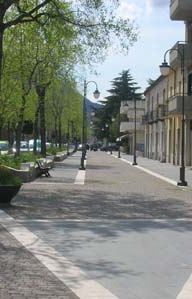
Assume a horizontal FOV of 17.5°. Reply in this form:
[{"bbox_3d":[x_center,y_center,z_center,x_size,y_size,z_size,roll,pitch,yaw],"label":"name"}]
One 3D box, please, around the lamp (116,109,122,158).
[{"bbox_3d":[2.469,-1.709,74.472,1.100,5.450,0.420,0,0,-1],"label":"lamp"}]

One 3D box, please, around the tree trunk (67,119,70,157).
[{"bbox_3d":[-3.618,-1.553,82.000,0.380,4.800,0.380,0,0,0],"label":"tree trunk"}]

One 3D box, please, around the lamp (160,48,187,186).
[{"bbox_3d":[3.136,-1.293,24.872,1.100,5.450,0.420,0,0,-1],"label":"lamp"}]

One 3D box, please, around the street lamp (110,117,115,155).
[{"bbox_3d":[2.158,-1.914,98.972,1.100,5.450,0.420,0,0,-1],"label":"street lamp"}]

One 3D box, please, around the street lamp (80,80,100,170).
[{"bbox_3d":[-0.394,-1.418,38.582,1.100,5.450,0.420,0,0,-1],"label":"street lamp"}]

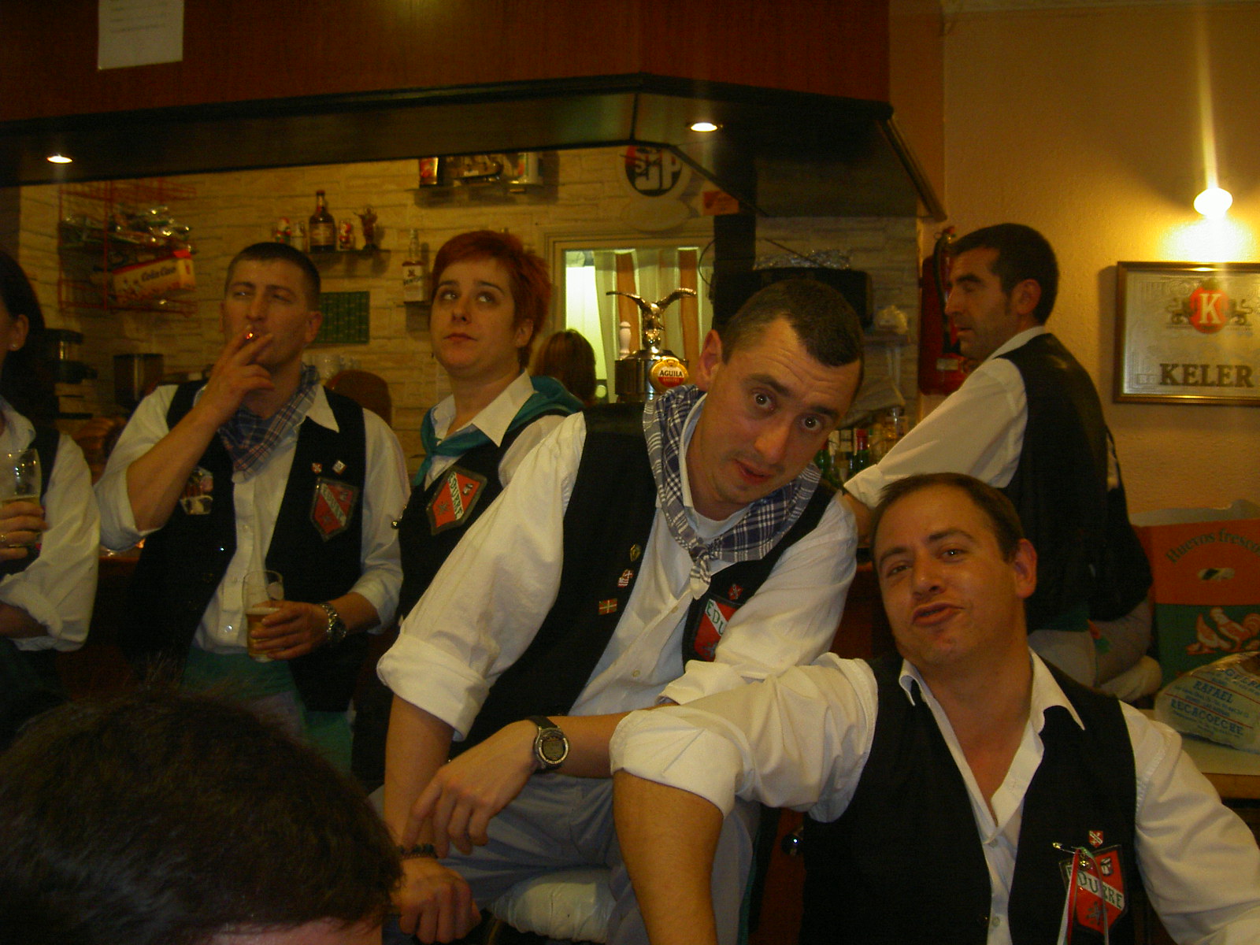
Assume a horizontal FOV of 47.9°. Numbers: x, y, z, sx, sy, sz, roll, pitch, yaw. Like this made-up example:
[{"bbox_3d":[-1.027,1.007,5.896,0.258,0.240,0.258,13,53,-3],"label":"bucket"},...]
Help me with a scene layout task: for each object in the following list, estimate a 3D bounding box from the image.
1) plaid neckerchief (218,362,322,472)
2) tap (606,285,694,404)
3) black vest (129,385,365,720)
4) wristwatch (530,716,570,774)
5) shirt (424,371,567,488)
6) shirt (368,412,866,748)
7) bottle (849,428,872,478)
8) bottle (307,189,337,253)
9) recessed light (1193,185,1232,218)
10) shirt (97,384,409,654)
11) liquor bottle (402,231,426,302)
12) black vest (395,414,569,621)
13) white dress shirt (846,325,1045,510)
[{"bbox_3d":[-0.592,-0.088,2.330,0.185,0.180,0.170,0,-1,6],"label":"plaid neckerchief"},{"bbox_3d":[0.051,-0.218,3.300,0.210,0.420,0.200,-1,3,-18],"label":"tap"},{"bbox_3d":[-0.697,0.135,2.580,0.450,0.600,0.270,-1,3,-12],"label":"black vest"},{"bbox_3d":[-0.089,0.297,1.550,0.042,0.062,0.052,-1,5,-17],"label":"wristwatch"},{"bbox_3d":[-0.250,0.083,2.360,0.430,0.550,0.280,2,3,38],"label":"shirt"},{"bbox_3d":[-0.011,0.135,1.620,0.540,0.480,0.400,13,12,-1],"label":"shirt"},{"bbox_3d":[0.813,-0.019,5.000,0.078,0.290,0.078,0,3,0],"label":"bottle"},{"bbox_3d":[-1.129,-0.919,5.200,0.100,0.232,0.100,0,-1,12],"label":"bottle"},{"bbox_3d":[1.726,-0.799,4.200,0.120,0.100,0.110,0,-1,6],"label":"recessed light"},{"bbox_3d":[-0.625,0.077,2.350,0.520,0.490,0.360,0,-1,6],"label":"shirt"},{"bbox_3d":[-0.822,-0.783,5.400,0.080,0.281,0.080,0,3,-6],"label":"liquor bottle"},{"bbox_3d":[-0.197,0.157,2.080,0.380,0.500,0.250,0,-1,36],"label":"black vest"},{"bbox_3d":[0.632,-0.008,2.600,0.480,0.560,0.480,0,-1,31],"label":"white dress shirt"}]

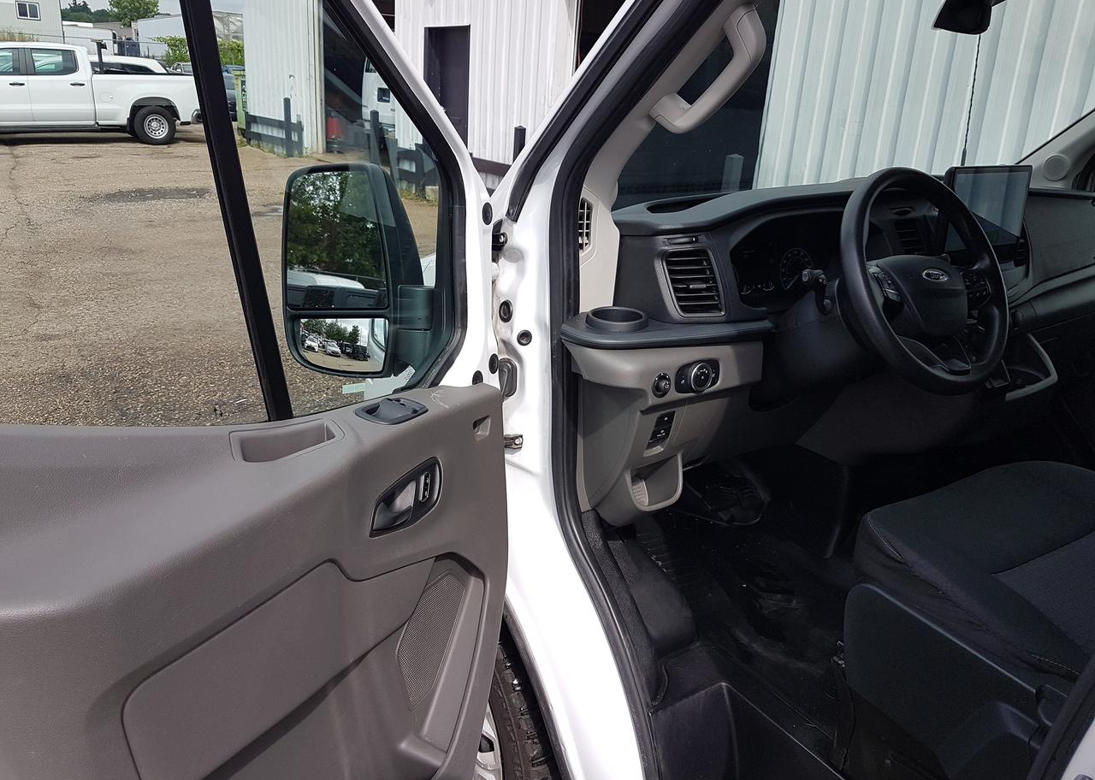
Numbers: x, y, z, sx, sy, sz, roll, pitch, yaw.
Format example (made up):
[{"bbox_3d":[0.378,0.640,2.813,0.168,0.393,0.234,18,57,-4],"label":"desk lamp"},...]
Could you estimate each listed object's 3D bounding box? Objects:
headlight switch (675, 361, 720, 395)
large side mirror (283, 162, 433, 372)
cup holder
[{"bbox_3d":[0.244,-0.019,1.297,0.092,0.047,0.029,-9,13,-32],"label":"headlight switch"},{"bbox_3d":[-0.311,-0.201,1.365,0.205,0.340,0.130,7,19,10],"label":"large side mirror"},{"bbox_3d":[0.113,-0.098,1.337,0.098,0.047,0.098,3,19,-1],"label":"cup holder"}]

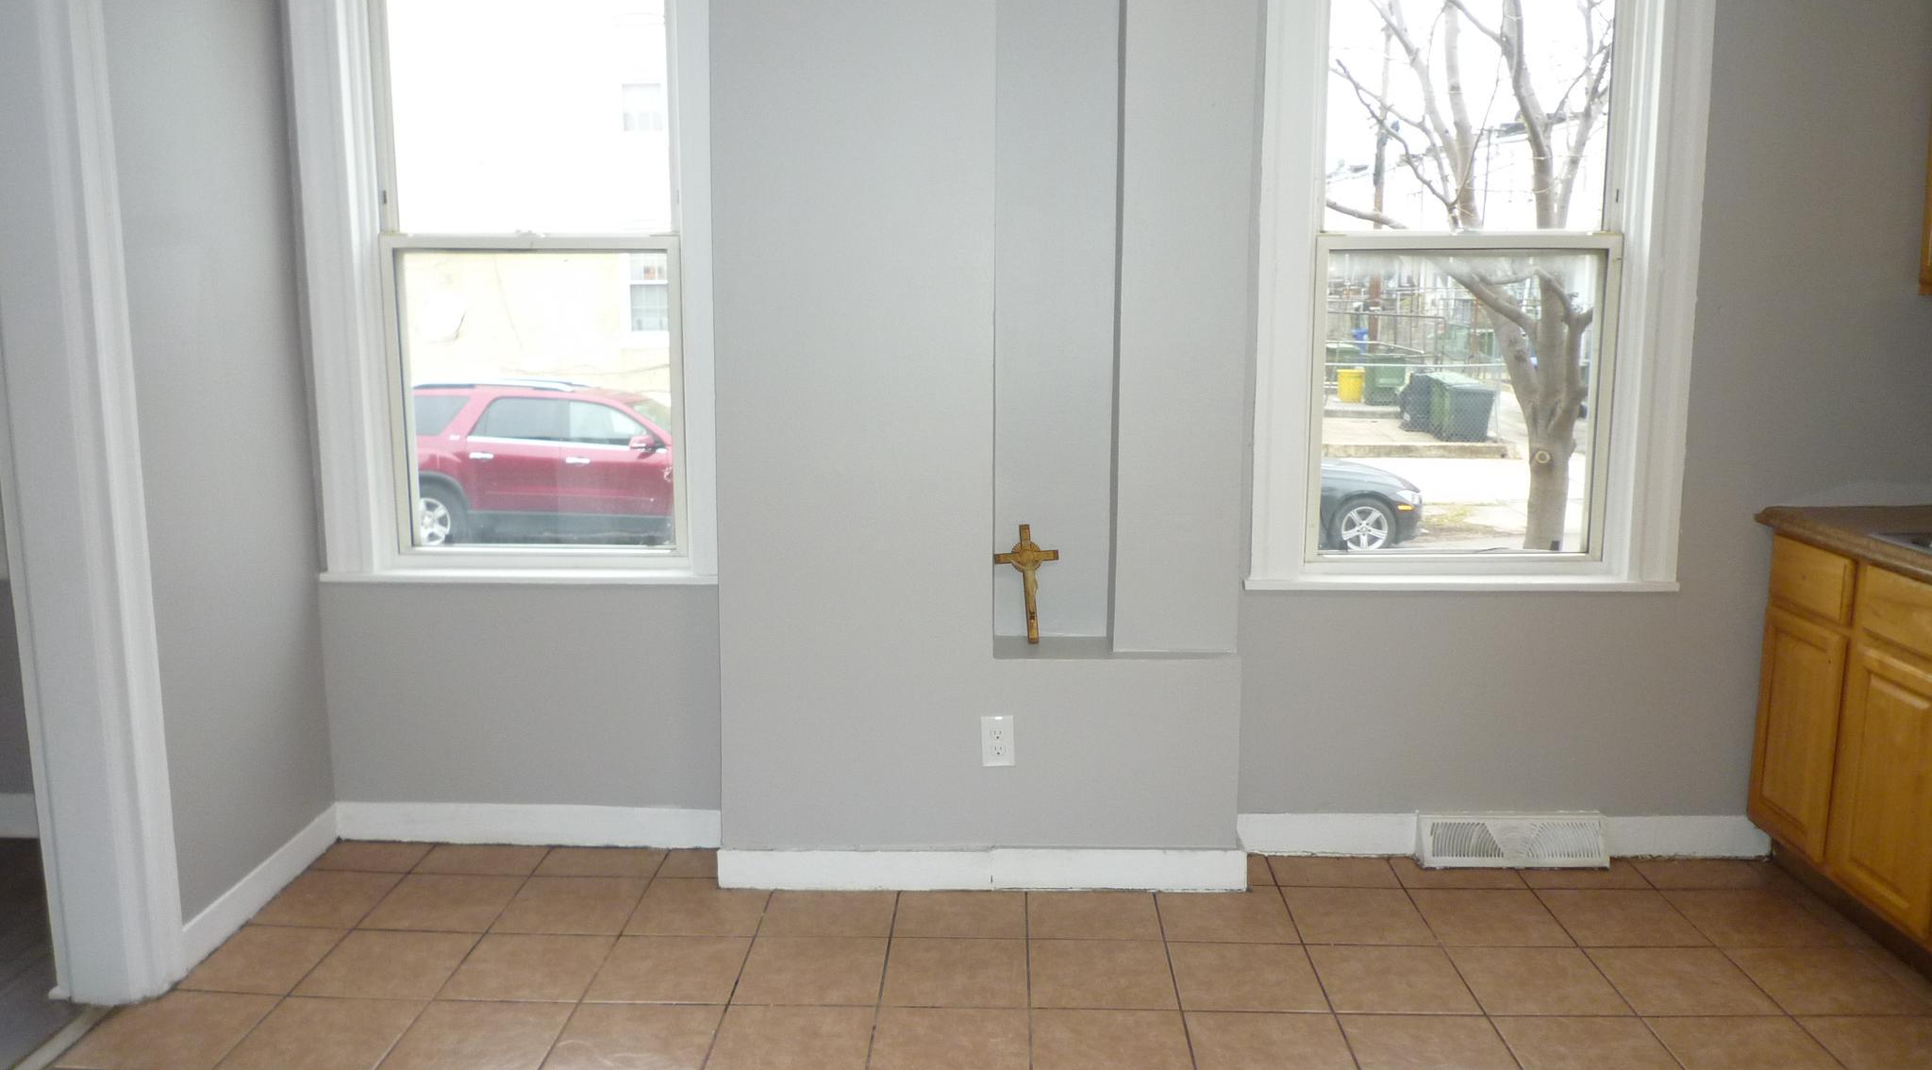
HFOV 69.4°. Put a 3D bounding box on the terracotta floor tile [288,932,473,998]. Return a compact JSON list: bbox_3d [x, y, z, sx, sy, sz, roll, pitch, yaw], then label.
[{"bbox_3d":[-1.234,0.924,2.997,0.302,0.010,0.299,0,10,2],"label":"terracotta floor tile"}]

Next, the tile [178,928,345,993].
[{"bbox_3d":[-1.512,0.921,3.017,0.251,0.010,0.299,0,9,2],"label":"tile"}]

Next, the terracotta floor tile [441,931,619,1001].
[{"bbox_3d":[-0.934,0.934,3.012,0.301,0.010,0.301,0,9,2],"label":"terracotta floor tile"}]

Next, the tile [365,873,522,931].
[{"bbox_3d":[-1.236,0.883,3.327,0.302,0.010,0.302,0,9,2],"label":"tile"}]

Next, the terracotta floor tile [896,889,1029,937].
[{"bbox_3d":[-0.010,0.890,3.276,0.301,0.010,0.280,0,9,2],"label":"terracotta floor tile"}]

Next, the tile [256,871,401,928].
[{"bbox_3d":[-1.529,0.879,3.360,0.261,0.010,0.301,0,9,2],"label":"tile"}]

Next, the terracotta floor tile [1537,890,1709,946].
[{"bbox_3d":[1.519,0.895,3.244,0.302,0.010,0.302,0,9,2],"label":"terracotta floor tile"}]

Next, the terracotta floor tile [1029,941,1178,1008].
[{"bbox_3d":[0.287,0.940,2.978,0.301,0.010,0.301,0,9,2],"label":"terracotta floor tile"}]

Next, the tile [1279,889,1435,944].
[{"bbox_3d":[0.903,0.885,3.231,0.299,0.010,0.309,0,9,2],"label":"tile"}]

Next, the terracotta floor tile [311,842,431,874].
[{"bbox_3d":[-1.531,0.838,3.607,0.267,0.010,0.190,0,9,2],"label":"terracotta floor tile"}]

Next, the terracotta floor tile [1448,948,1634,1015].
[{"bbox_3d":[1.203,0.944,2.950,0.301,0.010,0.301,0,9,2],"label":"terracotta floor tile"}]

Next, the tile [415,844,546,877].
[{"bbox_3d":[-1.222,0.831,3.531,0.302,0.010,0.184,0,10,2],"label":"tile"}]

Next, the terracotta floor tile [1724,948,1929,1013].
[{"bbox_3d":[1.794,0.934,2.911,0.302,0.010,0.299,0,10,2],"label":"terracotta floor tile"}]

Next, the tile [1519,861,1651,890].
[{"bbox_3d":[1.538,0.853,3.502,0.301,0.010,0.201,0,9,2],"label":"tile"}]

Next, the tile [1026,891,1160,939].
[{"bbox_3d":[0.298,0.894,3.256,0.302,0.010,0.256,0,9,2],"label":"tile"}]

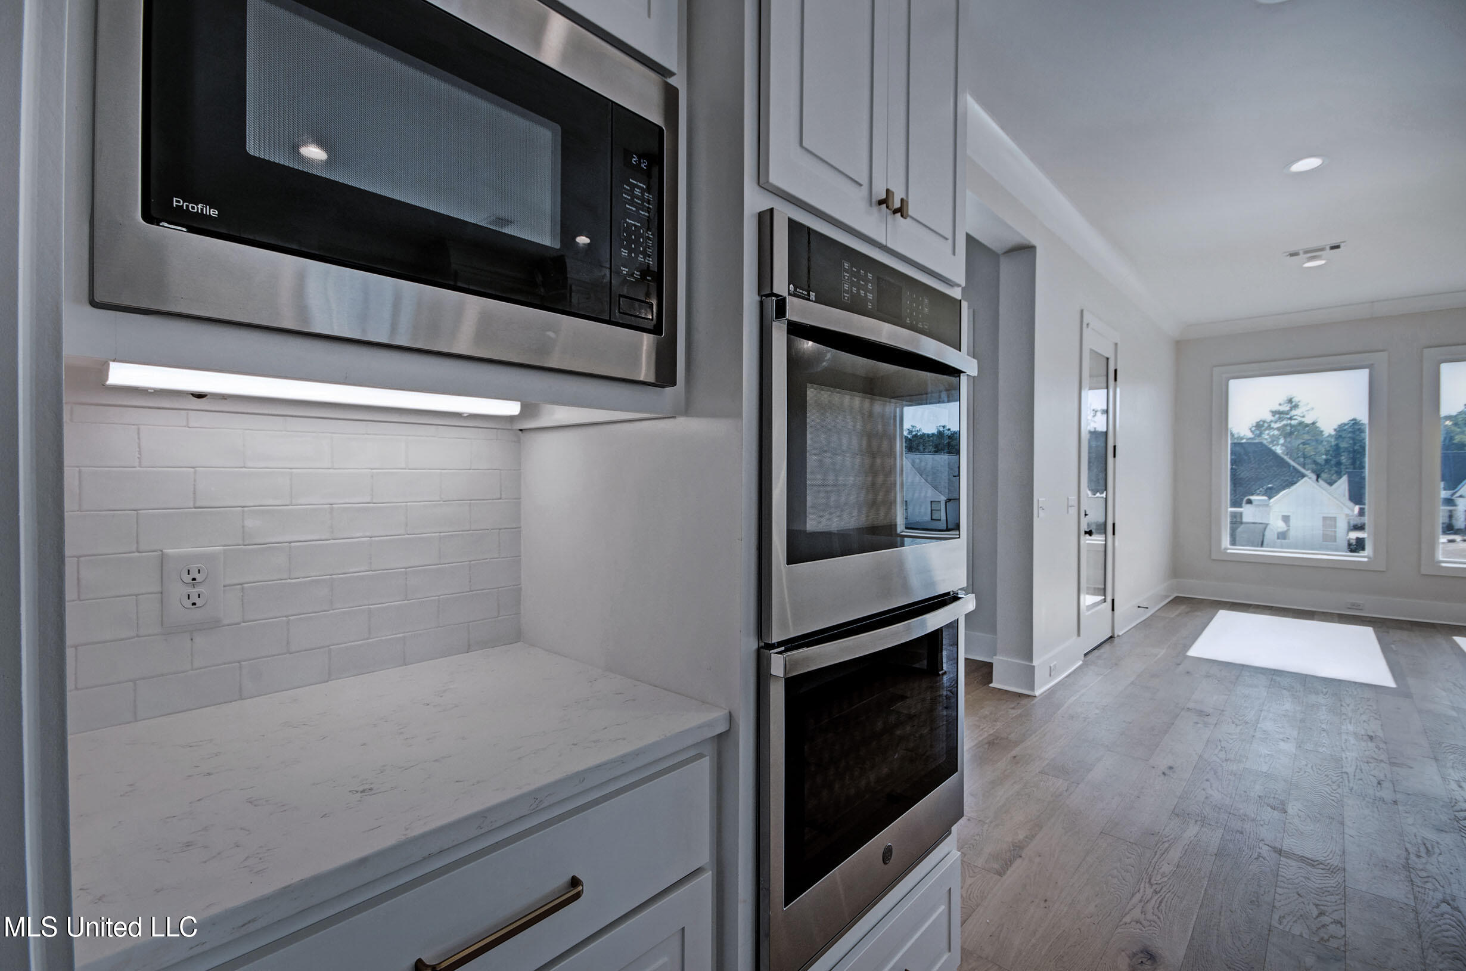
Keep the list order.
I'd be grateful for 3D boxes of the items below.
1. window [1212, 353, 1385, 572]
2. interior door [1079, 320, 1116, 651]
[{"bbox_3d":[5.853,-0.237,6.364,1.322,2.122,0.100,1,1,45],"label":"window"},{"bbox_3d":[2.880,0.051,4.809,0.060,2.450,0.838,1,1,45],"label":"interior door"}]

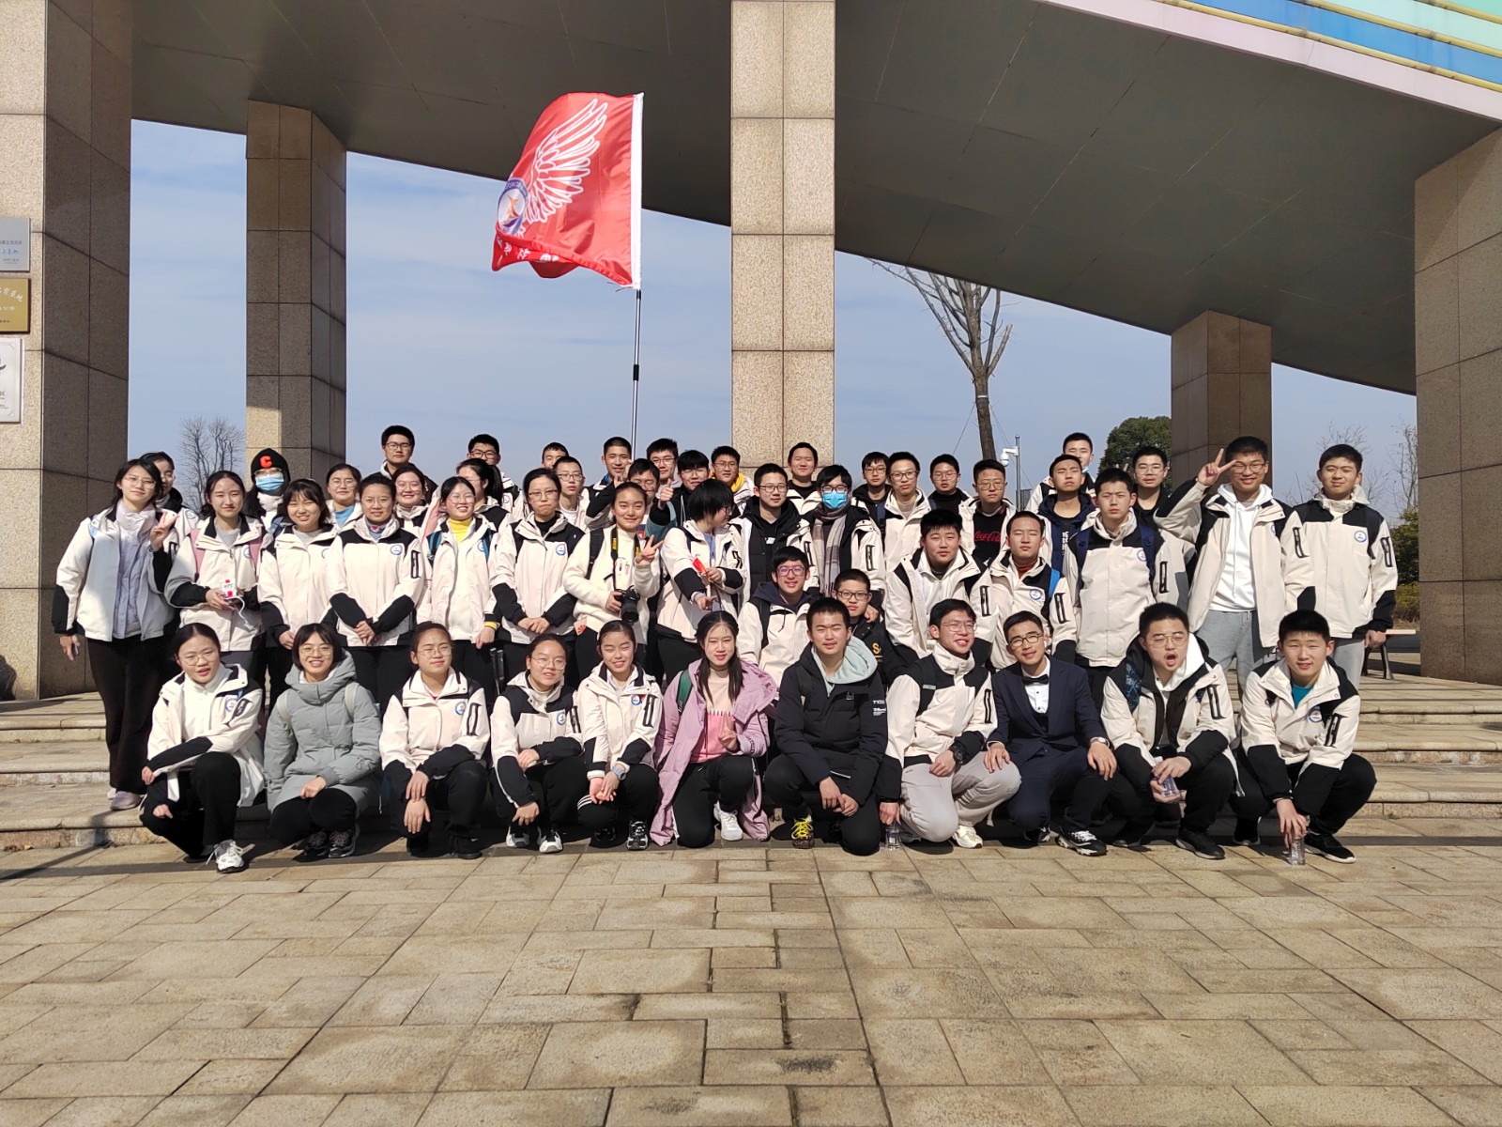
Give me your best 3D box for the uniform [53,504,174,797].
[{"bbox_3d":[-3.007,0.385,4.750,0.540,1.380,0.400,0,-1,-25],"label":"uniform"}]

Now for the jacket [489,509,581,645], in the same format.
[{"bbox_3d":[-1.050,0.076,4.950,0.455,0.655,0.360,0,-1,-10],"label":"jacket"}]

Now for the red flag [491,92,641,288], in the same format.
[{"bbox_3d":[-1.194,-2.412,6.450,0.950,1.220,0.450,0,-2,-6],"label":"red flag"}]

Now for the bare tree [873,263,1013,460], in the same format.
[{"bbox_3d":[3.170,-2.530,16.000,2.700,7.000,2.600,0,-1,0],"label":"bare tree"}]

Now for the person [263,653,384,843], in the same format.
[{"bbox_3d":[-1.854,0.810,4.319,0.500,0.800,0.580,0,-2,-18],"label":"person"}]

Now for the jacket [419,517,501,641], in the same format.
[{"bbox_3d":[-1.467,0.079,5.000,0.410,0.620,0.320,0,-1,-7],"label":"jacket"}]

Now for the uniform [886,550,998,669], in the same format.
[{"bbox_3d":[0.934,0.270,4.871,0.540,0.660,0.380,0,-2,6],"label":"uniform"}]

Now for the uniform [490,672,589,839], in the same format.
[{"bbox_3d":[-0.973,0.834,4.520,0.440,0.750,0.600,0,-1,-20],"label":"uniform"}]

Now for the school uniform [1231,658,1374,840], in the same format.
[{"bbox_3d":[2.408,0.816,4.380,0.610,0.770,0.620,-1,-1,19],"label":"school uniform"}]

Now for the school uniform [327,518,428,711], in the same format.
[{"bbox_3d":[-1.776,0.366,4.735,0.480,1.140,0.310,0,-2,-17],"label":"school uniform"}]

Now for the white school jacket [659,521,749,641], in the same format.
[{"bbox_3d":[-0.246,0.090,4.930,0.430,0.600,0.420,0,-1,-25],"label":"white school jacket"}]

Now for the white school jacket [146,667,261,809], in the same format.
[{"bbox_3d":[-2.364,0.739,4.320,0.470,0.600,0.450,0,-1,-5],"label":"white school jacket"}]

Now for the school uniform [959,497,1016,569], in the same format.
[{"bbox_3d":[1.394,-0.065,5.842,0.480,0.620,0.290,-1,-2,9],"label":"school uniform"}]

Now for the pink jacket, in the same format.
[{"bbox_3d":[-0.179,0.832,4.550,0.560,0.840,0.500,0,-1,-6],"label":"pink jacket"}]

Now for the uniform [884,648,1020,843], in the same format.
[{"bbox_3d":[0.903,0.806,4.509,0.580,0.800,0.580,0,-2,-5],"label":"uniform"}]

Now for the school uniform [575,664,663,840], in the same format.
[{"bbox_3d":[-0.606,0.864,4.580,0.410,0.770,0.560,0,-1,3],"label":"school uniform"}]

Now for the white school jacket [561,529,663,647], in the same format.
[{"bbox_3d":[-0.701,0.103,5.030,0.500,0.600,0.380,0,-1,-13],"label":"white school jacket"}]

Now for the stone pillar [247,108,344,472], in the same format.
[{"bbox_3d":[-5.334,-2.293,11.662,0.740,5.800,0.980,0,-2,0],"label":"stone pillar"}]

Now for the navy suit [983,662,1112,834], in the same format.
[{"bbox_3d":[1.320,0.804,4.500,0.540,0.790,0.600,0,-1,8],"label":"navy suit"}]

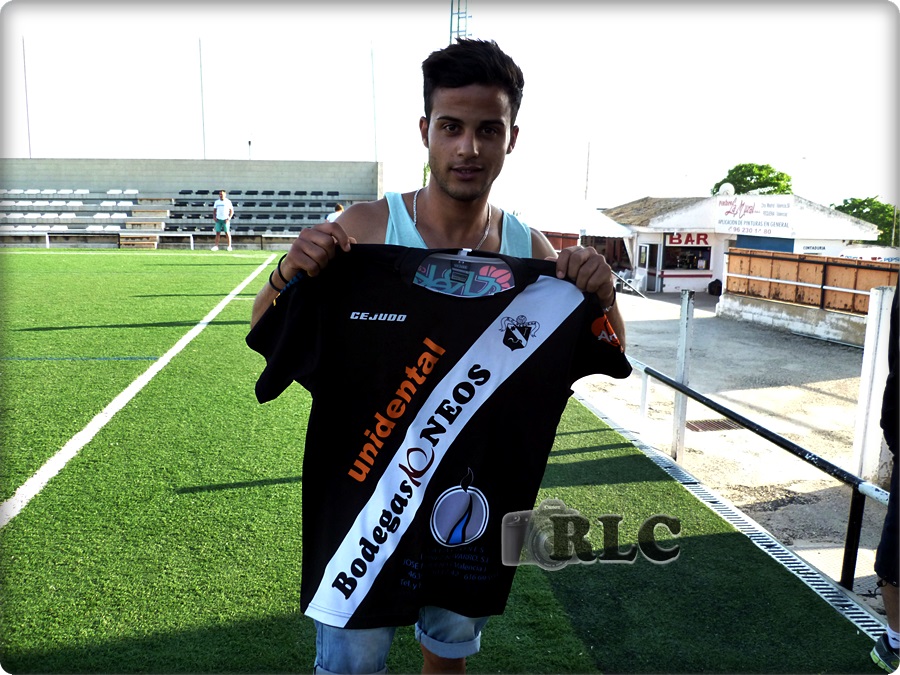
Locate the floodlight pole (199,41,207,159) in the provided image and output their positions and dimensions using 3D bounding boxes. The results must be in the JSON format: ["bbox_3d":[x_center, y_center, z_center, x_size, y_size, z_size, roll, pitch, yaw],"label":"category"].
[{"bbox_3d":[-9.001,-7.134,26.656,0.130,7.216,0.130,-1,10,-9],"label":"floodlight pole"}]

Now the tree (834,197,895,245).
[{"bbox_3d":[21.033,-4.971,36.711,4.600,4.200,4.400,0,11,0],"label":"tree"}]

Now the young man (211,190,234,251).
[{"bbox_3d":[-6.921,-3.537,22.055,0.610,1.798,0.380,2,10,7],"label":"young man"}]

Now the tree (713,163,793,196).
[{"bbox_3d":[15.678,-6.305,38.455,4.500,5.725,4.500,1,10,0],"label":"tree"}]

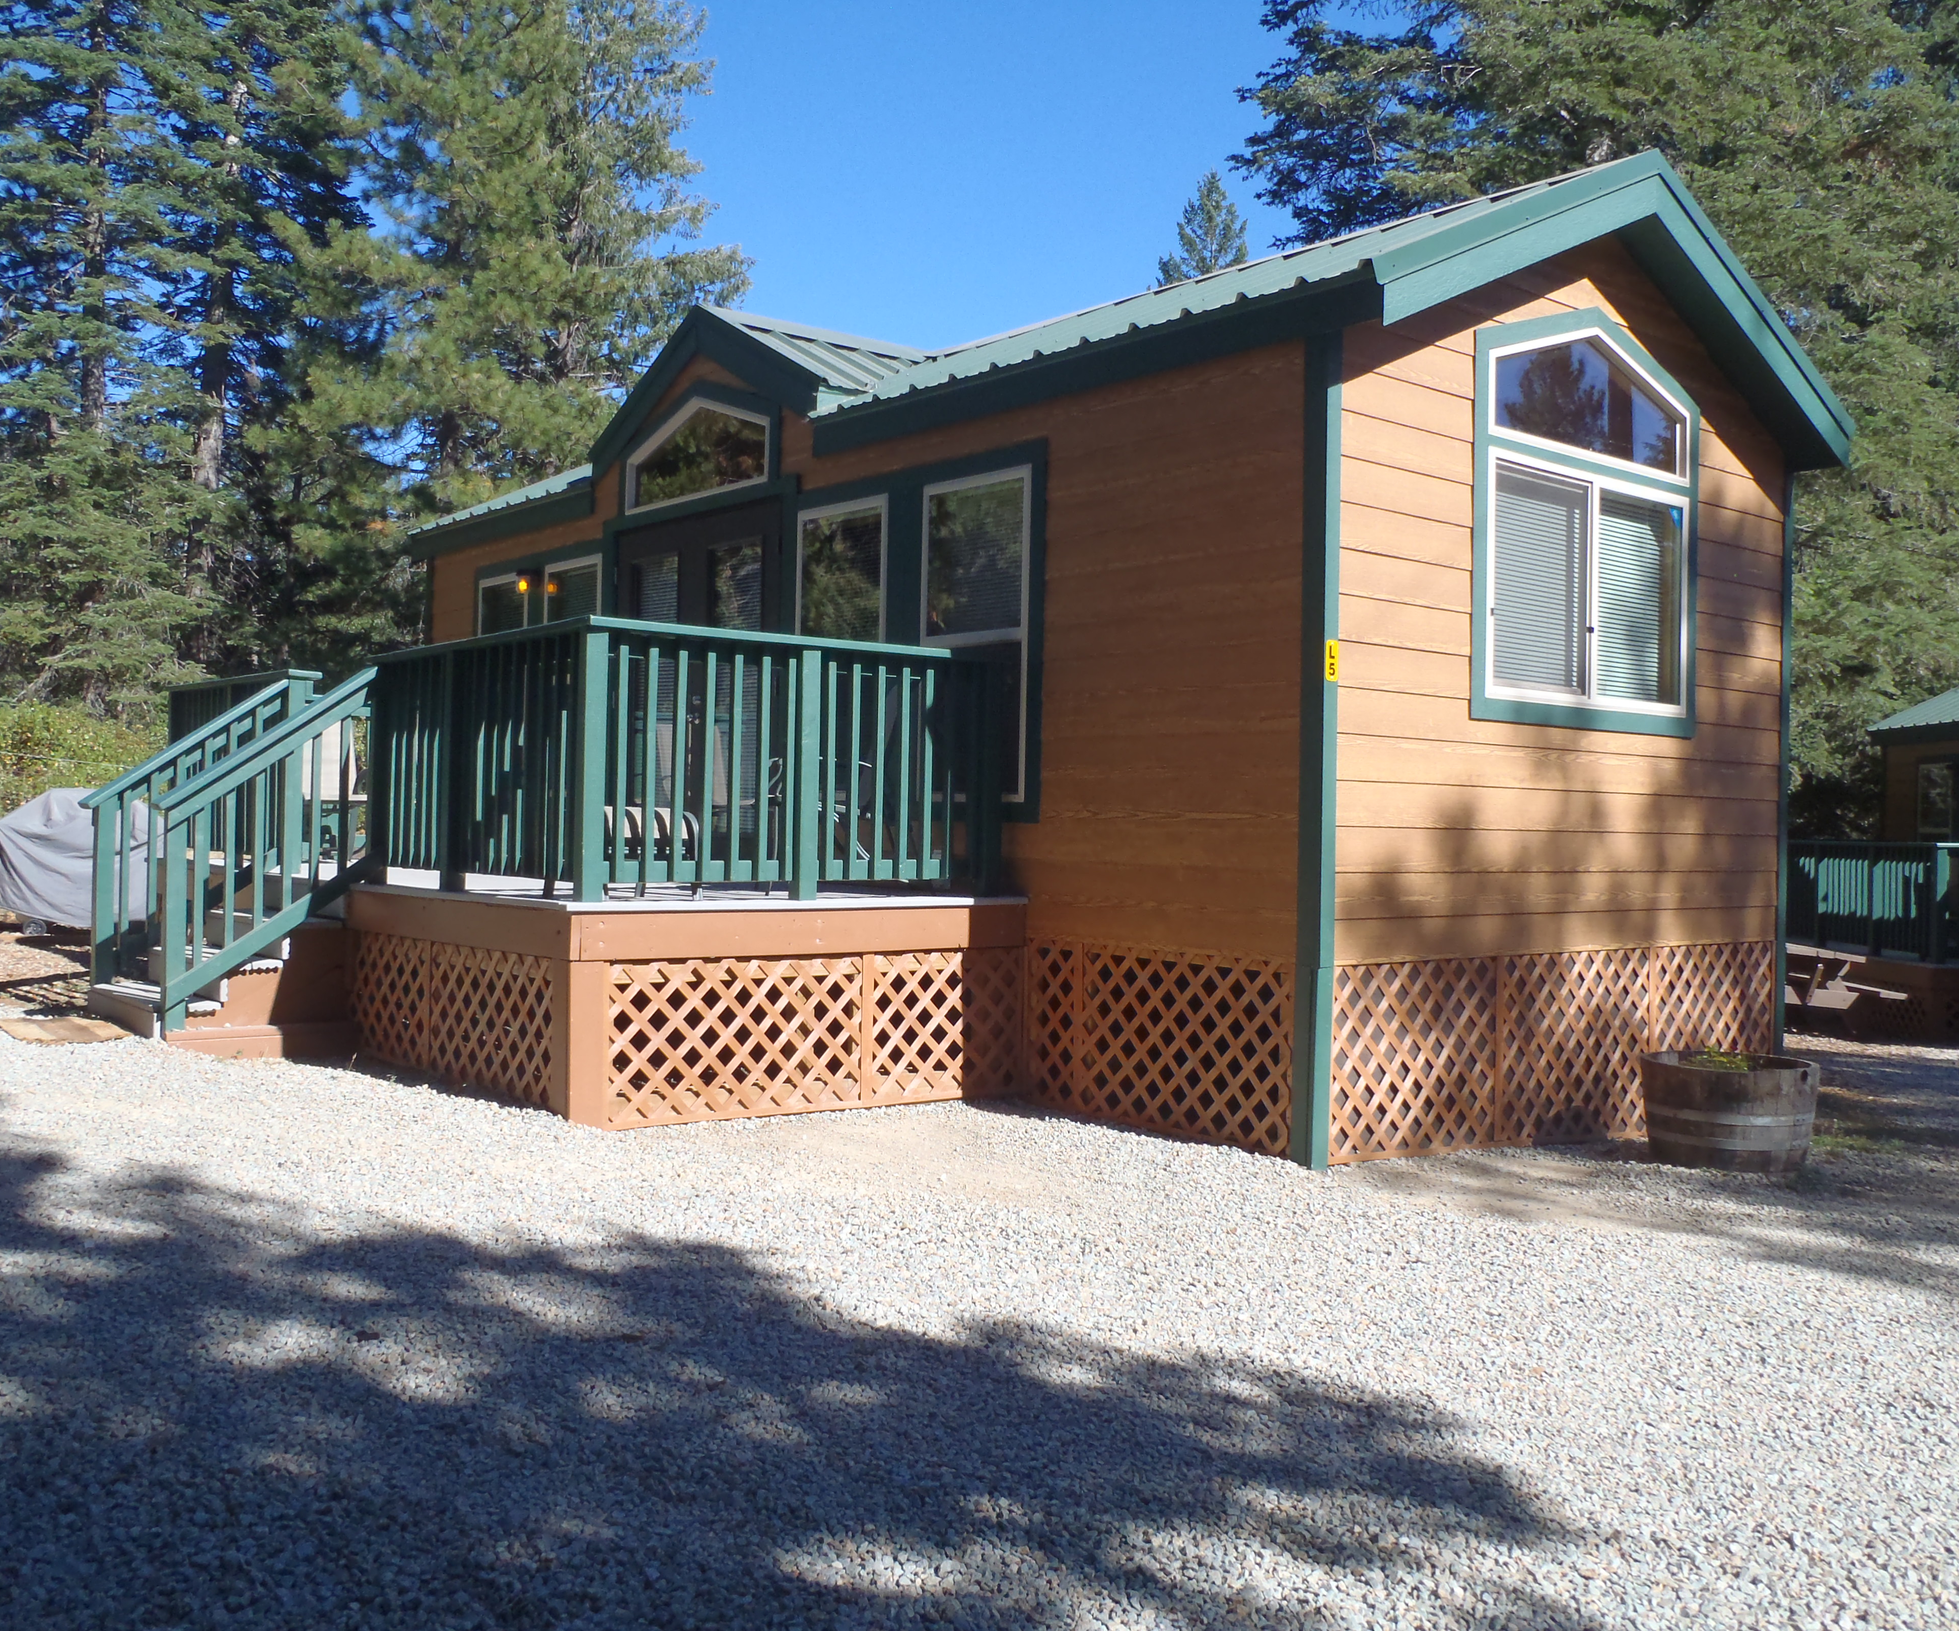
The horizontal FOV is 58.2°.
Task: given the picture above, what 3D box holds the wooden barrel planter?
[{"bbox_3d":[2.989,1.193,7.019,0.710,0.420,0.710,1,0,0],"label":"wooden barrel planter"}]

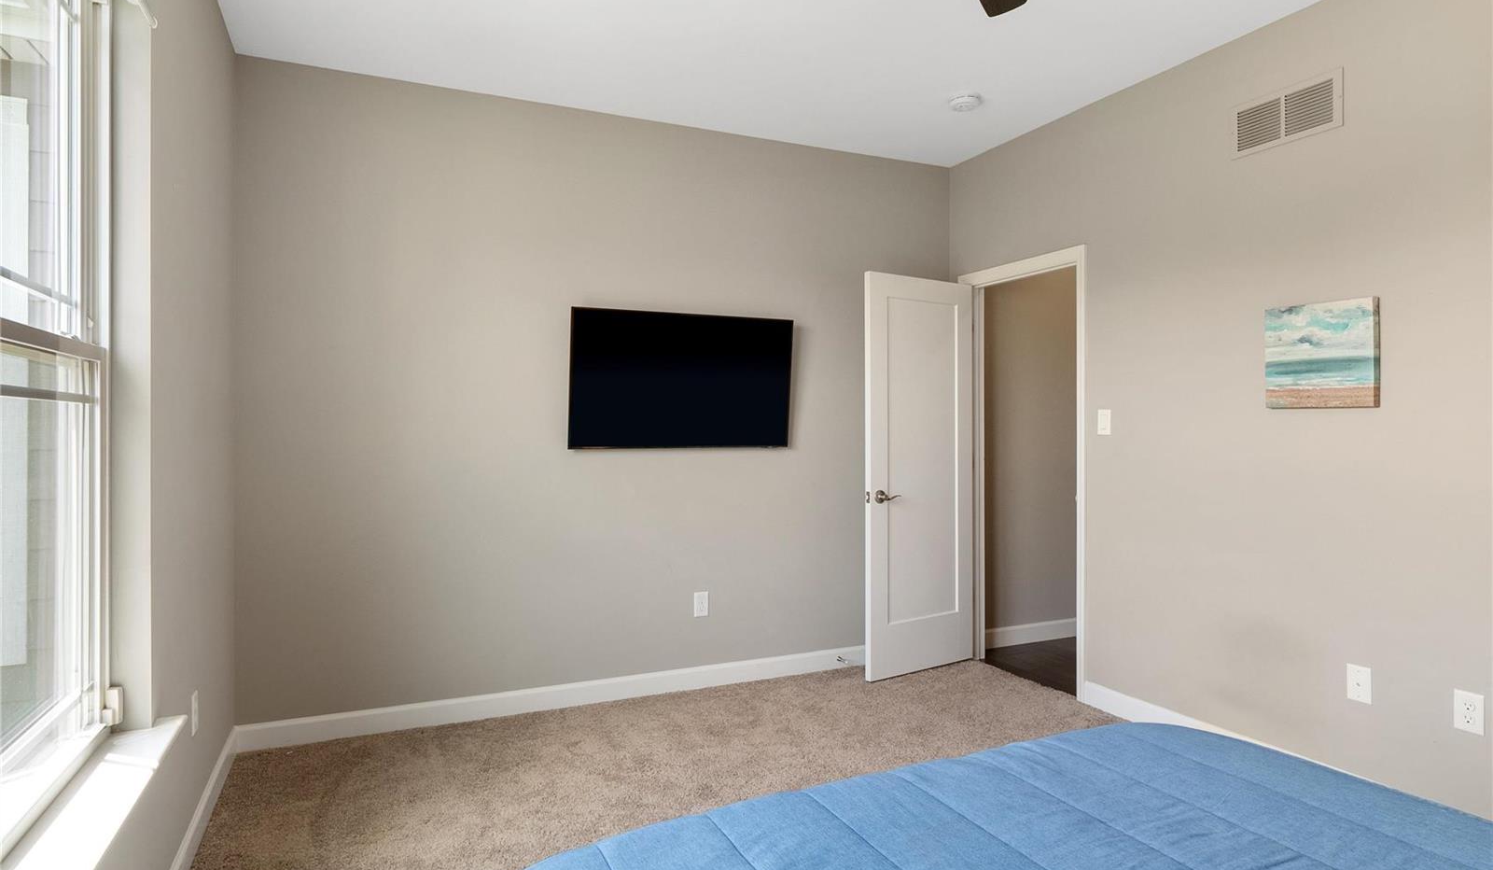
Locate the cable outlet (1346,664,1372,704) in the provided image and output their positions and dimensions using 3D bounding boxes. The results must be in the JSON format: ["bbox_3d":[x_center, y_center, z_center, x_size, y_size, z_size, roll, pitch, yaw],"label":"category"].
[{"bbox_3d":[2.046,0.831,2.774,0.008,0.117,0.073,0,0,-25],"label":"cable outlet"}]

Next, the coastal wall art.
[{"bbox_3d":[1.983,-0.274,2.869,0.036,0.357,0.356,0,0,-25],"label":"coastal wall art"}]

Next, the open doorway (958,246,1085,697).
[{"bbox_3d":[1.427,0.179,4.256,0.140,2.125,0.880,0,0,-25],"label":"open doorway"}]

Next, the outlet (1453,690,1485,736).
[{"bbox_3d":[2.173,0.834,2.498,0.008,0.117,0.073,0,0,-25],"label":"outlet"}]

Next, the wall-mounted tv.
[{"bbox_3d":[-0.297,-0.257,3.967,1.117,0.639,0.060,0,6,-25],"label":"wall-mounted tv"}]

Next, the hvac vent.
[{"bbox_3d":[1.934,-1.151,2.994,0.015,0.197,0.398,0,0,-25],"label":"hvac vent"}]

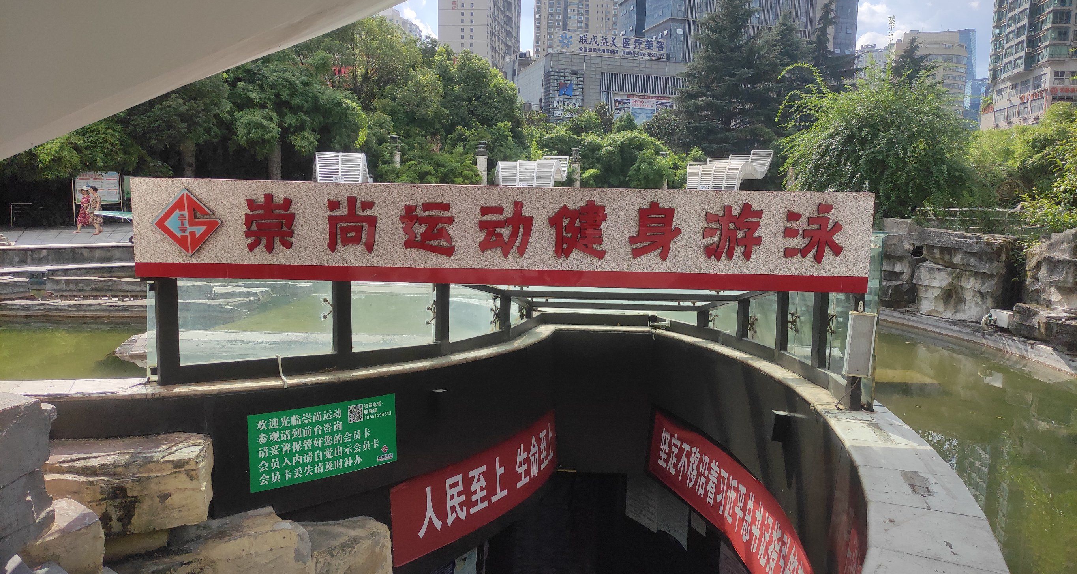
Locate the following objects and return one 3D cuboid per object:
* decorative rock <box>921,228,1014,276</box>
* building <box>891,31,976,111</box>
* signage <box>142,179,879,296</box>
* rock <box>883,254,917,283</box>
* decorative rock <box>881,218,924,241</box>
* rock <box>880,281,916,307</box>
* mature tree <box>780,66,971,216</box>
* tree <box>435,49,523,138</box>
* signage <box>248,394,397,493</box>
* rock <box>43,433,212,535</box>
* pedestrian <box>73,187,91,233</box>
[{"bbox_3d":[7.519,-0.622,13.700,1.400,0.760,1.000,6,8,37],"label":"decorative rock"},{"bbox_3d":[159.239,-67.383,315.763,26.000,71.779,22.000,3,7,15],"label":"building"},{"bbox_3d":[-0.285,-0.371,5.615,5.270,0.710,0.140,1,6,1],"label":"signage"},{"bbox_3d":[6.780,-0.358,14.700,0.700,0.540,0.650,6,8,37],"label":"rock"},{"bbox_3d":[6.953,-1.104,14.900,0.850,0.440,0.750,6,8,37],"label":"decorative rock"},{"bbox_3d":[6.718,0.126,14.600,0.750,0.480,0.650,6,8,37],"label":"rock"},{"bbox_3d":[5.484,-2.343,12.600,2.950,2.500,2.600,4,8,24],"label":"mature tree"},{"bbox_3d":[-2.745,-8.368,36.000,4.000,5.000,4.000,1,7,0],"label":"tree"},{"bbox_3d":[-1.673,1.216,6.167,1.210,0.590,0.020,-5,9,-39],"label":"signage"},{"bbox_3d":[-2.514,1.202,4.750,0.970,0.430,0.500,0,7,-10],"label":"rock"},{"bbox_3d":[-15.488,-2.612,26.400,0.550,1.580,0.500,-5,9,-41],"label":"pedestrian"}]

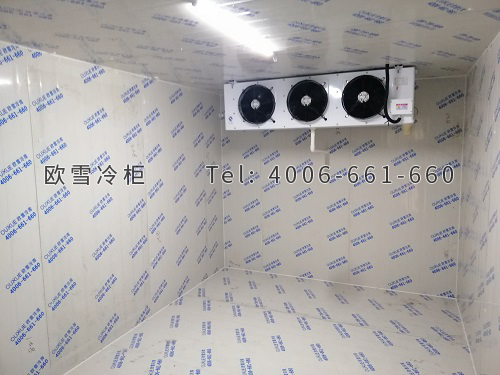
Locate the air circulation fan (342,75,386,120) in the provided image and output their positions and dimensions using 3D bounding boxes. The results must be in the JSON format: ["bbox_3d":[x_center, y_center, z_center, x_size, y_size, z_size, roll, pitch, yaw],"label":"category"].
[{"bbox_3d":[0.891,-0.698,2.914,0.347,0.347,0.090,2,7,23],"label":"air circulation fan"}]

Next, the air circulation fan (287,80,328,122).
[{"bbox_3d":[0.481,-0.709,3.092,0.347,0.347,0.090,2,7,23],"label":"air circulation fan"}]

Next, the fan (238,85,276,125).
[{"bbox_3d":[0.071,-0.718,3.270,0.347,0.347,0.090,2,7,23],"label":"fan"}]

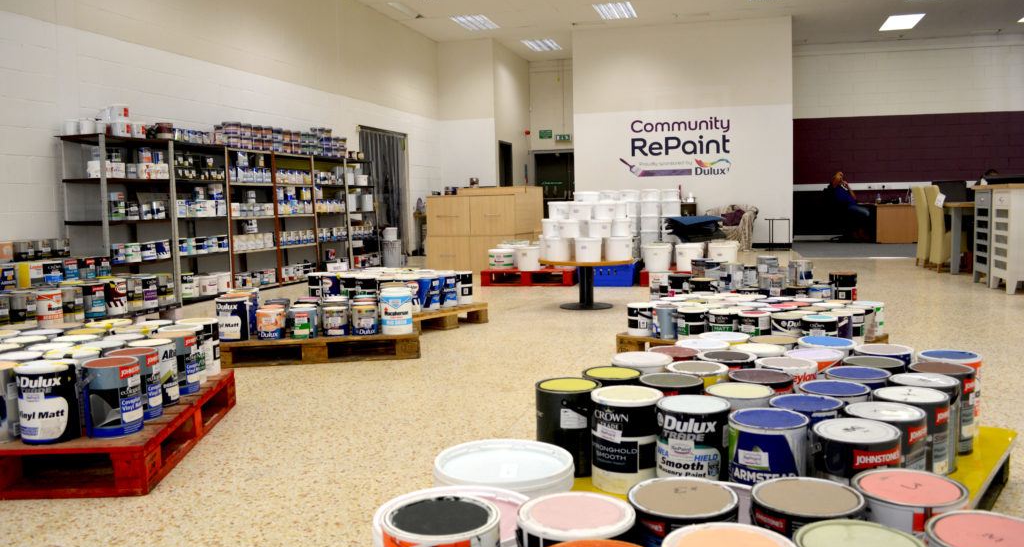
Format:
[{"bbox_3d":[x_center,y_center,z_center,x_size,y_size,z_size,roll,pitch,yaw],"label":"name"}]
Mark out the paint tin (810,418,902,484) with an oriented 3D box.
[{"bbox_3d":[0.793,0.474,1.771,0.184,0.230,0.184,-1,5,0],"label":"paint tin"}]

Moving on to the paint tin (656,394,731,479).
[{"bbox_3d":[0.474,0.456,2.003,0.184,0.230,0.184,-1,5,0],"label":"paint tin"}]

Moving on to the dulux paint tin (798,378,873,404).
[{"bbox_3d":[0.907,0.435,2.162,0.183,0.230,0.183,2,6,23],"label":"dulux paint tin"}]

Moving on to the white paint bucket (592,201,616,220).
[{"bbox_3d":[0.803,-0.548,6.680,0.205,0.162,0.205,0,5,7],"label":"white paint bucket"}]

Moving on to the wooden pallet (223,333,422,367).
[{"bbox_3d":[-1.219,0.419,4.885,1.200,0.145,0.800,-2,6,-10],"label":"wooden pallet"}]

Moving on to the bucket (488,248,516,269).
[{"bbox_3d":[-0.118,-0.161,8.830,0.295,0.230,0.295,-1,5,0],"label":"bucket"}]

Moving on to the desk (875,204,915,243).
[{"bbox_3d":[7.687,-0.985,15.246,0.950,0.740,0.850,1,6,16],"label":"desk"}]

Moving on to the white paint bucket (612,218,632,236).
[{"bbox_3d":[0.969,-0.403,6.800,0.198,0.158,0.198,0,5,8],"label":"white paint bucket"}]

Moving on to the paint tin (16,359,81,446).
[{"bbox_3d":[-1.527,0.425,2.529,0.175,0.228,0.175,-2,6,-20],"label":"paint tin"}]

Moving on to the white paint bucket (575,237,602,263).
[{"bbox_3d":[0.653,-0.210,6.541,0.234,0.210,0.234,-1,5,0],"label":"white paint bucket"}]

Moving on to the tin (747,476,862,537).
[{"bbox_3d":[0.512,0.498,1.339,0.183,0.230,0.183,1,6,21],"label":"tin"}]

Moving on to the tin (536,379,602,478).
[{"bbox_3d":[0.160,0.426,2.146,0.185,0.233,0.185,0,6,7],"label":"tin"}]

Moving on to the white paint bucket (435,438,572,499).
[{"bbox_3d":[-0.016,0.552,1.714,0.309,0.285,0.309,-1,5,-1],"label":"white paint bucket"}]

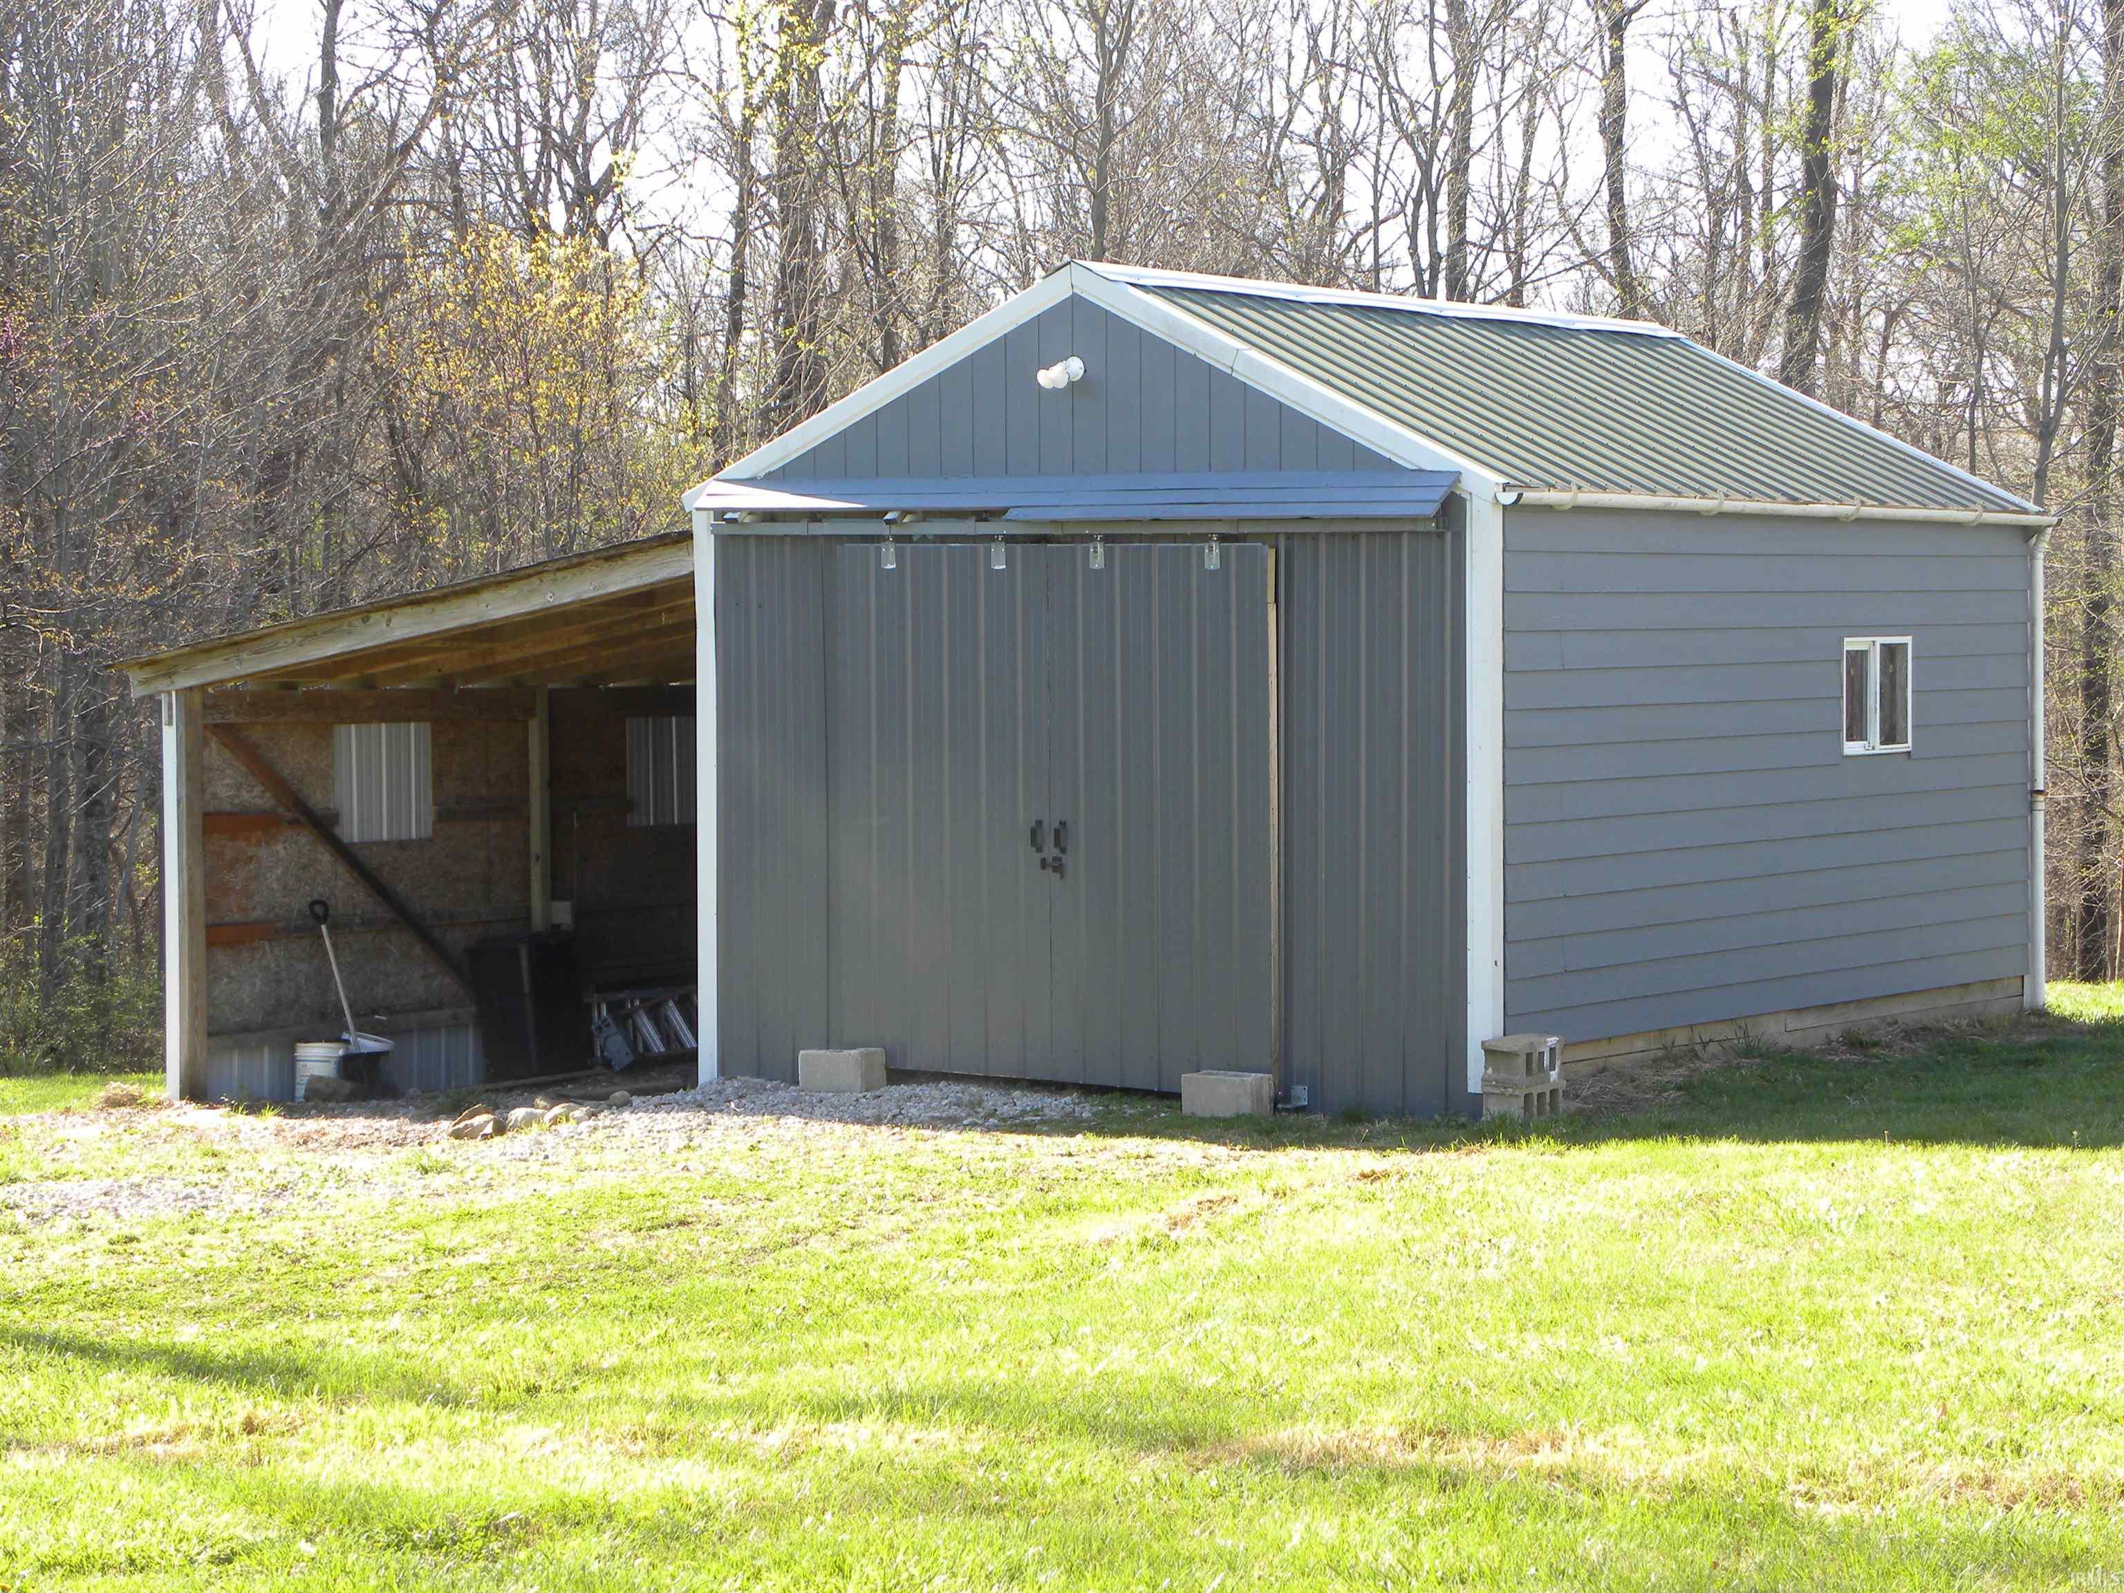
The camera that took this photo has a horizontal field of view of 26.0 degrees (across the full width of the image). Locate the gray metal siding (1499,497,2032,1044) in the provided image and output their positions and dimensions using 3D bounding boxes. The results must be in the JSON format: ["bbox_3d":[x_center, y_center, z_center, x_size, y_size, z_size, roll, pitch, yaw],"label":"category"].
[{"bbox_3d":[3.641,-0.184,22.995,0.060,2.530,5.370,2,3,38],"label":"gray metal siding"}]

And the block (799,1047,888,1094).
[{"bbox_3d":[-1.084,1.362,22.833,0.406,0.198,0.195,2,3,38],"label":"block"}]

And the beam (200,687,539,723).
[{"bbox_3d":[-4.070,-0.533,26.974,0.059,0.183,2.723,2,3,38],"label":"beam"}]

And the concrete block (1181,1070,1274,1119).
[{"bbox_3d":[0.771,1.394,21.390,0.394,0.196,0.194,2,3,34],"label":"concrete block"}]

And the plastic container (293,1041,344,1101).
[{"bbox_3d":[-4.175,1.556,25.950,0.295,0.350,0.295,0,3,0],"label":"plastic container"}]

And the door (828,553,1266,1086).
[{"bbox_3d":[-0.095,0.085,22.216,2.730,2.590,0.080,2,3,38],"label":"door"}]

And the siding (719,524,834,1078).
[{"bbox_3d":[-1.453,0.072,23.319,0.780,2.810,0.050,2,3,38],"label":"siding"}]

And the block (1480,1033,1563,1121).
[{"bbox_3d":[2.083,1.295,20.713,0.194,0.390,0.394,2,3,35],"label":"block"}]

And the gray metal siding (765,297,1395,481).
[{"bbox_3d":[0.028,-1.966,22.081,3.910,0.880,0.050,2,3,38],"label":"gray metal siding"}]

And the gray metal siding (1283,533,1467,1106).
[{"bbox_3d":[1.426,0.100,21.159,1.030,2.720,0.060,2,3,38],"label":"gray metal siding"}]

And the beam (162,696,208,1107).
[{"bbox_3d":[-4.923,0.557,25.879,0.163,2.307,0.144,2,3,38],"label":"beam"}]

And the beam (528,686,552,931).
[{"bbox_3d":[-3.178,0.485,28.083,0.093,2.322,0.094,2,3,38],"label":"beam"}]

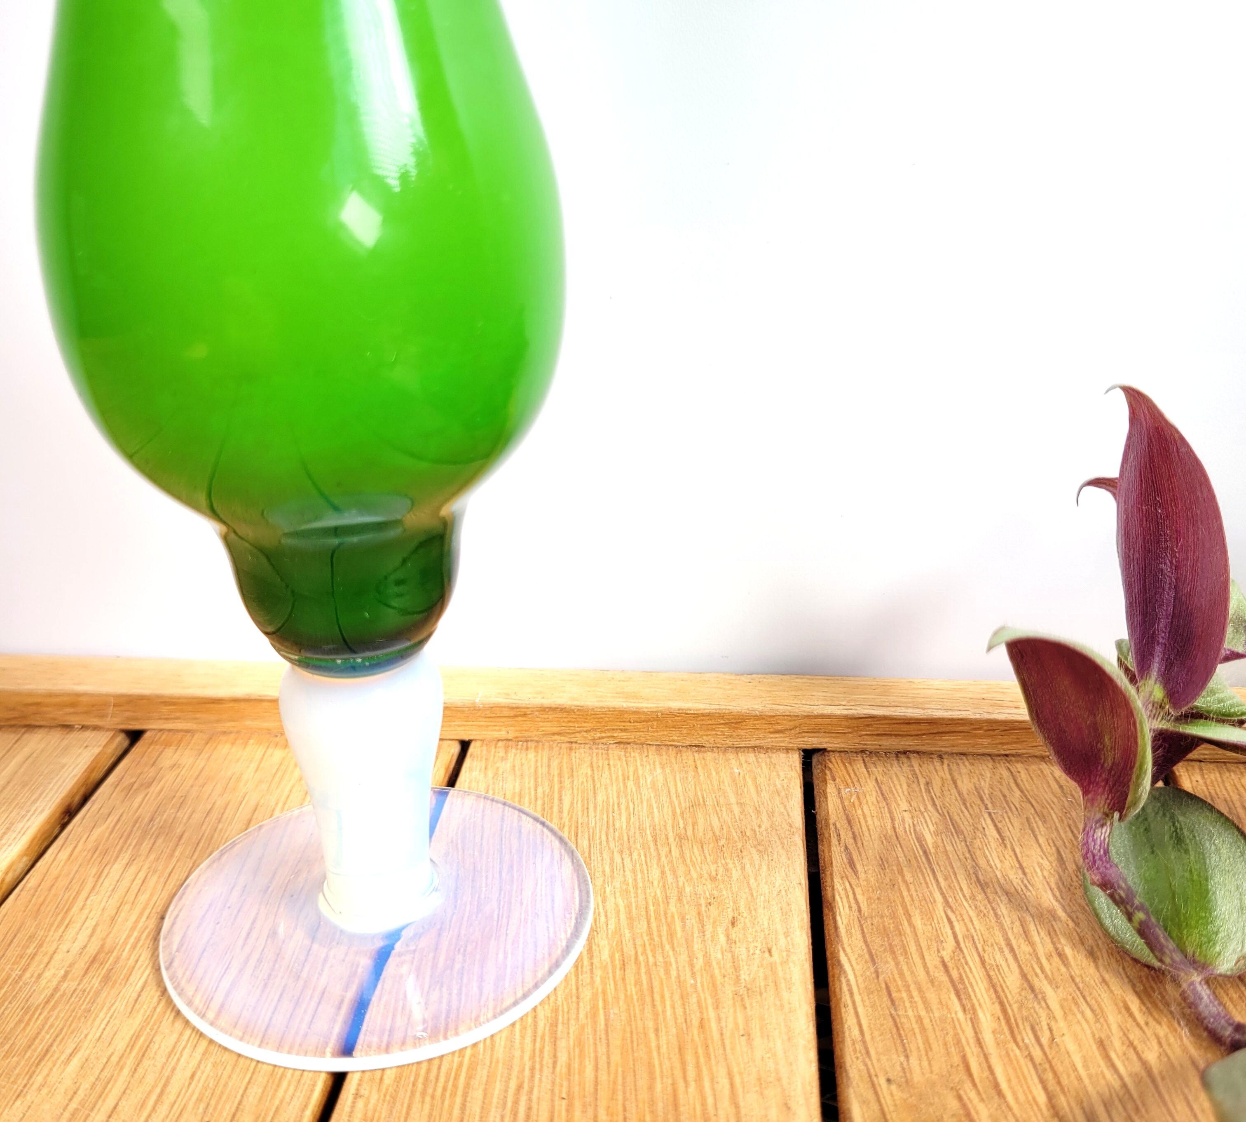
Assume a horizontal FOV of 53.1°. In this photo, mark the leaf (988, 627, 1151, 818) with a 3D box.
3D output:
[{"bbox_3d":[0.090,0.032,0.248,0.022,0.041,0.017,-27,17,16],"label":"leaf"}]

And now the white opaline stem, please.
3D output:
[{"bbox_3d":[-0.052,0.045,0.254,0.032,0.059,0.032,1,23,5],"label":"white opaline stem"}]

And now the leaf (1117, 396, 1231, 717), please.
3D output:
[{"bbox_3d":[0.113,-0.002,0.257,0.022,0.067,0.015,-4,21,24],"label":"leaf"}]

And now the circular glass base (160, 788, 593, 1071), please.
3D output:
[{"bbox_3d":[-0.051,0.073,0.265,0.088,0.005,0.088,-1,23,1],"label":"circular glass base"}]

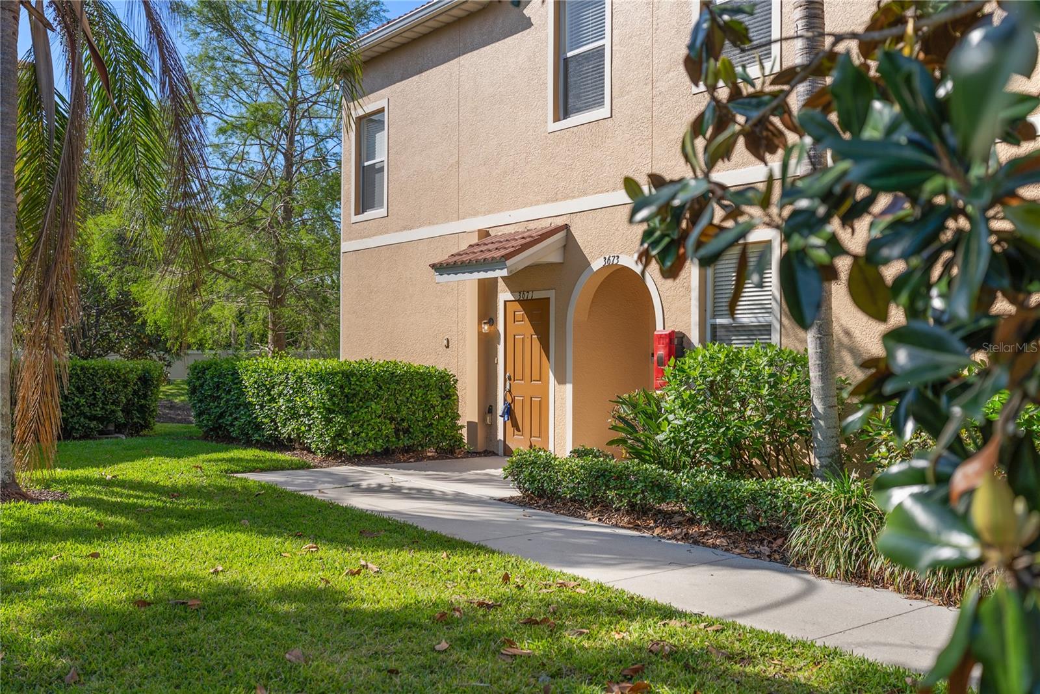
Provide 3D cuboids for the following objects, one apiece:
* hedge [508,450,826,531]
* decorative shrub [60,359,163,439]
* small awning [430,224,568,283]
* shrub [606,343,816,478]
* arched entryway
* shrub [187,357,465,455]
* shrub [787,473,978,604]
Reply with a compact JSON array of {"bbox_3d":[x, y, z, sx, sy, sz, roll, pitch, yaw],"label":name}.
[{"bbox_3d":[1.080,1.231,8.904,0.700,0.400,3.450,1,-1,-37],"label":"hedge"},{"bbox_3d":[-7.044,0.872,17.061,1.600,1.240,1.250,1,-1,-37],"label":"decorative shrub"},{"bbox_3d":[-0.305,-1.132,12.553,0.980,0.700,1.670,1,-1,-37],"label":"small awning"},{"bbox_3d":[1.818,0.710,9.429,1.000,1.460,2.200,1,-1,-37],"label":"shrub"},{"bbox_3d":[1.152,0.202,11.615,0.350,2.470,1.650,1,-1,-37],"label":"arched entryway"},{"bbox_3d":[-3.280,0.856,15.698,1.720,1.230,5.550,1,-1,-37],"label":"shrub"},{"bbox_3d":[2.300,1.142,6.224,0.870,0.560,1.300,1,-1,-37],"label":"shrub"}]

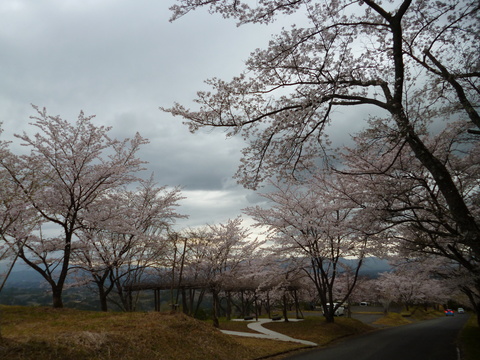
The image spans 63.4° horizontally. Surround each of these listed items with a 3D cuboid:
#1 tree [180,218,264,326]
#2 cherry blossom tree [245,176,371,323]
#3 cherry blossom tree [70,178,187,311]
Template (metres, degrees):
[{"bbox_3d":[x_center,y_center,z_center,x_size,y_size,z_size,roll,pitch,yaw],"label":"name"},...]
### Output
[{"bbox_3d":[-1.120,5.440,23.330,4.830,6.310,4.590,0,-15,0],"label":"tree"},{"bbox_3d":[4.610,4.460,26.280,8.360,9.760,7.940,0,-15,0],"label":"cherry blossom tree"},{"bbox_3d":[-6.680,3.620,23.040,6.510,7.950,6.190,0,-15,0],"label":"cherry blossom tree"}]

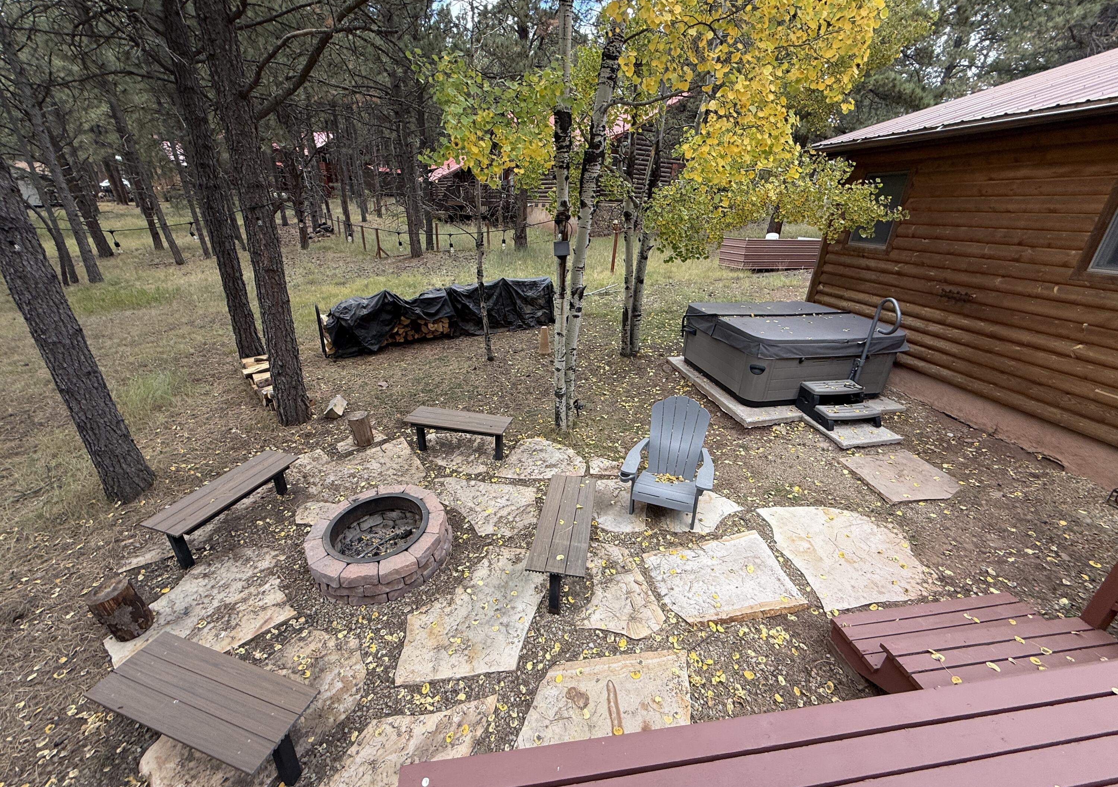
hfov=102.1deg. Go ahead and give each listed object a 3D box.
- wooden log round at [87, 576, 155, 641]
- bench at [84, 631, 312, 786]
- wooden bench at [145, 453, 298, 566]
[{"bbox_3d":[-3.200,1.580,3.310,0.250,0.405,0.250,-2,26,1],"label":"wooden log round"},{"bbox_3d":[-2.020,1.923,2.661,1.220,0.490,0.425,9,25,15],"label":"bench"},{"bbox_3d":[-3.057,1.075,4.280,0.425,0.450,1.220,9,25,15],"label":"wooden bench"}]

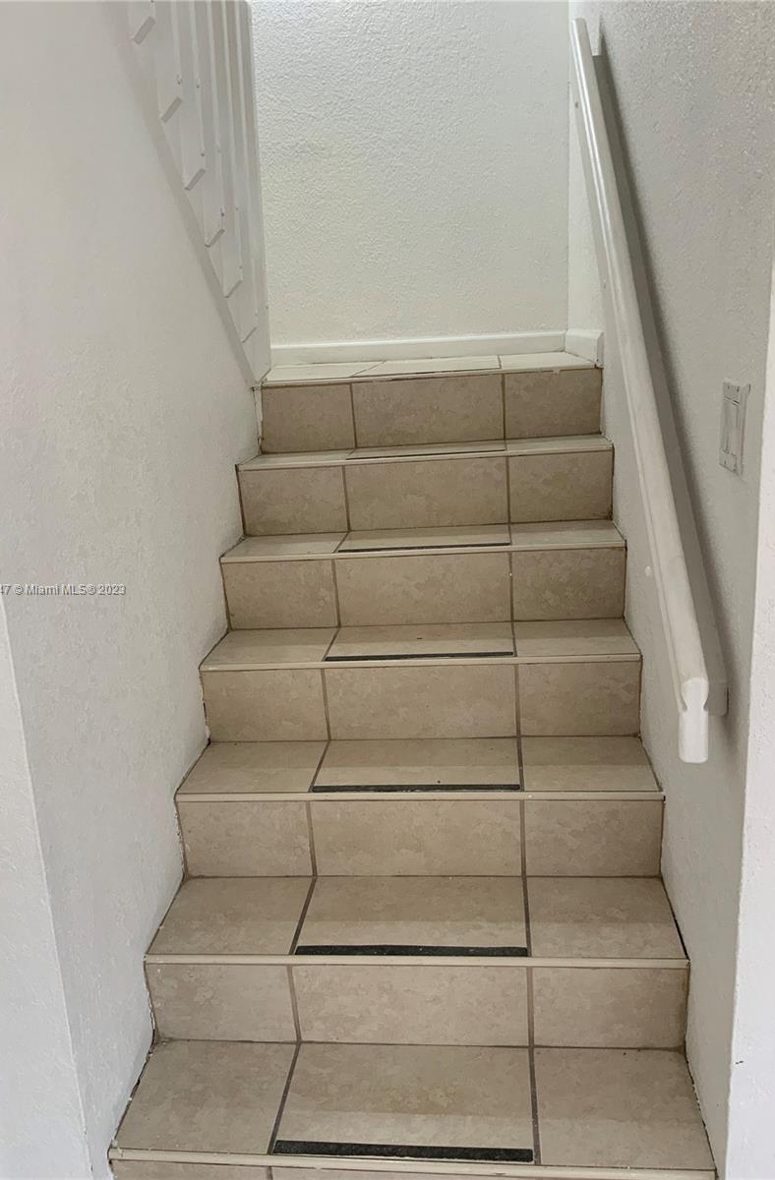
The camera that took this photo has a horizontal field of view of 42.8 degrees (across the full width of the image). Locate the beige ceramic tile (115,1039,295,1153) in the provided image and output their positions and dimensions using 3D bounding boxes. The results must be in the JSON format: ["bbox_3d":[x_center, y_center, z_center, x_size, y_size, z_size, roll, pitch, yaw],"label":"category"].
[{"bbox_3d":[-0.322,0.907,1.774,0.278,0.010,0.255,-2,16,7],"label":"beige ceramic tile"}]

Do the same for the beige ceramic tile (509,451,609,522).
[{"bbox_3d":[0.462,-0.270,2.623,0.270,0.179,0.010,-2,16,7],"label":"beige ceramic tile"}]

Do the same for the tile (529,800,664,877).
[{"bbox_3d":[0.417,0.500,2.000,0.270,0.173,0.010,-2,16,7],"label":"tile"}]

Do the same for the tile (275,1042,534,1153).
[{"bbox_3d":[0.037,0.863,1.667,0.413,0.012,0.246,-2,16,7],"label":"tile"}]

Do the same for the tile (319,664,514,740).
[{"bbox_3d":[0.075,0.251,2.219,0.421,0.170,0.010,-2,16,7],"label":"tile"}]

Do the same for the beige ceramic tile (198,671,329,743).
[{"bbox_3d":[-0.284,0.269,2.292,0.278,0.175,0.010,-2,16,7],"label":"beige ceramic tile"}]

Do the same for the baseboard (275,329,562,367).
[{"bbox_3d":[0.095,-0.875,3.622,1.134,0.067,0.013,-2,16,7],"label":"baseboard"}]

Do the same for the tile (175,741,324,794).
[{"bbox_3d":[-0.285,0.390,2.157,0.272,0.010,0.257,-2,16,7],"label":"tile"}]

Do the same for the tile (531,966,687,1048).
[{"bbox_3d":[0.386,0.730,1.731,0.261,0.166,0.012,-2,16,7],"label":"tile"}]

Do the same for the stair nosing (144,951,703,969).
[{"bbox_3d":[0.035,0.655,1.740,0.956,0.015,0.016,-2,16,7],"label":"stair nosing"}]

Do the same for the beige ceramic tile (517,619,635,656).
[{"bbox_3d":[0.431,0.112,2.283,0.264,0.010,0.253,-2,16,7],"label":"beige ceramic tile"}]

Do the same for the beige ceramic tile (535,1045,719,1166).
[{"bbox_3d":[0.386,0.866,1.660,0.264,0.010,0.256,-2,16,7],"label":"beige ceramic tile"}]

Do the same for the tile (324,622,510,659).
[{"bbox_3d":[0.080,0.123,2.266,0.413,0.012,0.246,-2,16,7],"label":"tile"}]

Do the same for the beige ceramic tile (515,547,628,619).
[{"bbox_3d":[0.447,-0.013,2.415,0.270,0.176,0.010,-2,16,7],"label":"beige ceramic tile"}]

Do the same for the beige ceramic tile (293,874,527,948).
[{"bbox_3d":[0.052,0.629,1.909,0.421,0.010,0.257,-2,16,7],"label":"beige ceramic tile"}]

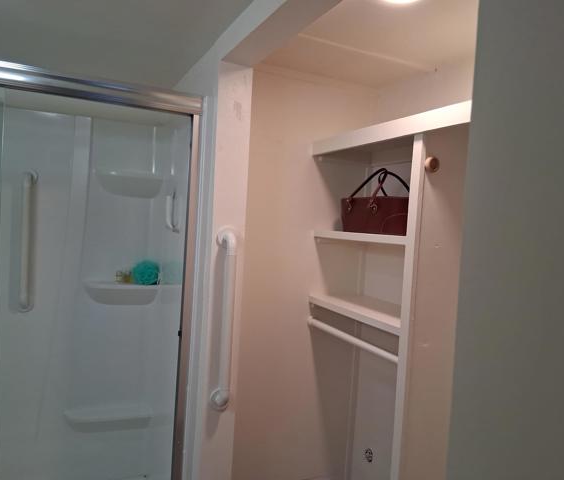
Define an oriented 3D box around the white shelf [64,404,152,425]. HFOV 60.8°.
[{"bbox_3d":[-0.872,0.917,2.418,0.408,0.110,0.170,2,2,-25],"label":"white shelf"}]

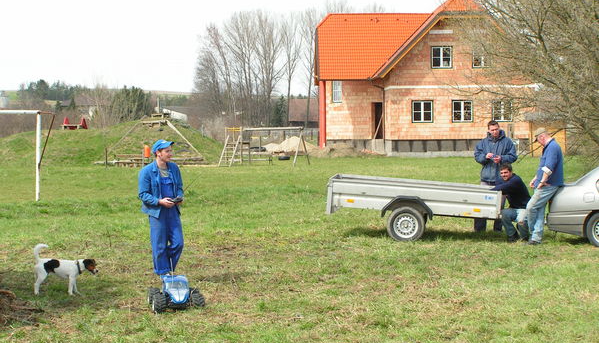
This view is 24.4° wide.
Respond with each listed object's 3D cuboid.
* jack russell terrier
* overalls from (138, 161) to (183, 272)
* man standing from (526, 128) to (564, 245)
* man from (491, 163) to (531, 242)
[{"bbox_3d":[-2.671,1.119,15.800,0.750,0.590,0.200,0,2,7],"label":"jack russell terrier"},{"bbox_3d":[-1.735,0.591,17.400,0.560,1.440,0.420,-1,2,-30],"label":"overalls"},{"bbox_3d":[3.611,0.221,20.400,0.550,1.740,0.500,0,2,-6],"label":"man standing"},{"bbox_3d":[3.178,0.466,20.800,0.620,1.170,0.580,-1,2,-25],"label":"man"}]

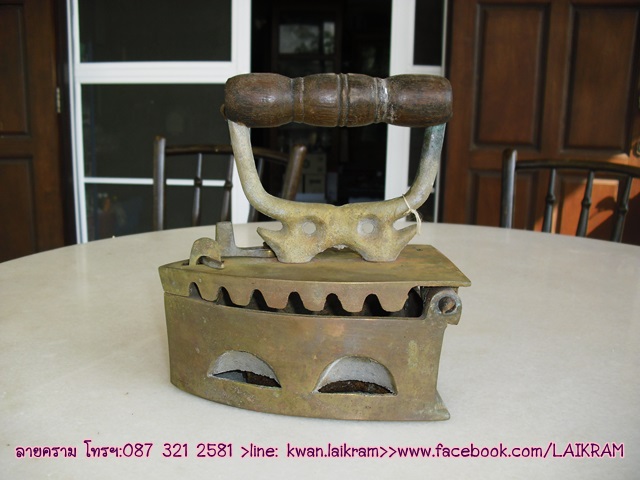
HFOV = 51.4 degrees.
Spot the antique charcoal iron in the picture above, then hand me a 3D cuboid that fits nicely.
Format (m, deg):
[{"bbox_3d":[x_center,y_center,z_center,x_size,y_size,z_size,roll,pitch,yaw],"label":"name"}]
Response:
[{"bbox_3d":[-0.010,-0.004,0.440,0.193,0.206,0.118,-1,10,-2],"label":"antique charcoal iron"}]

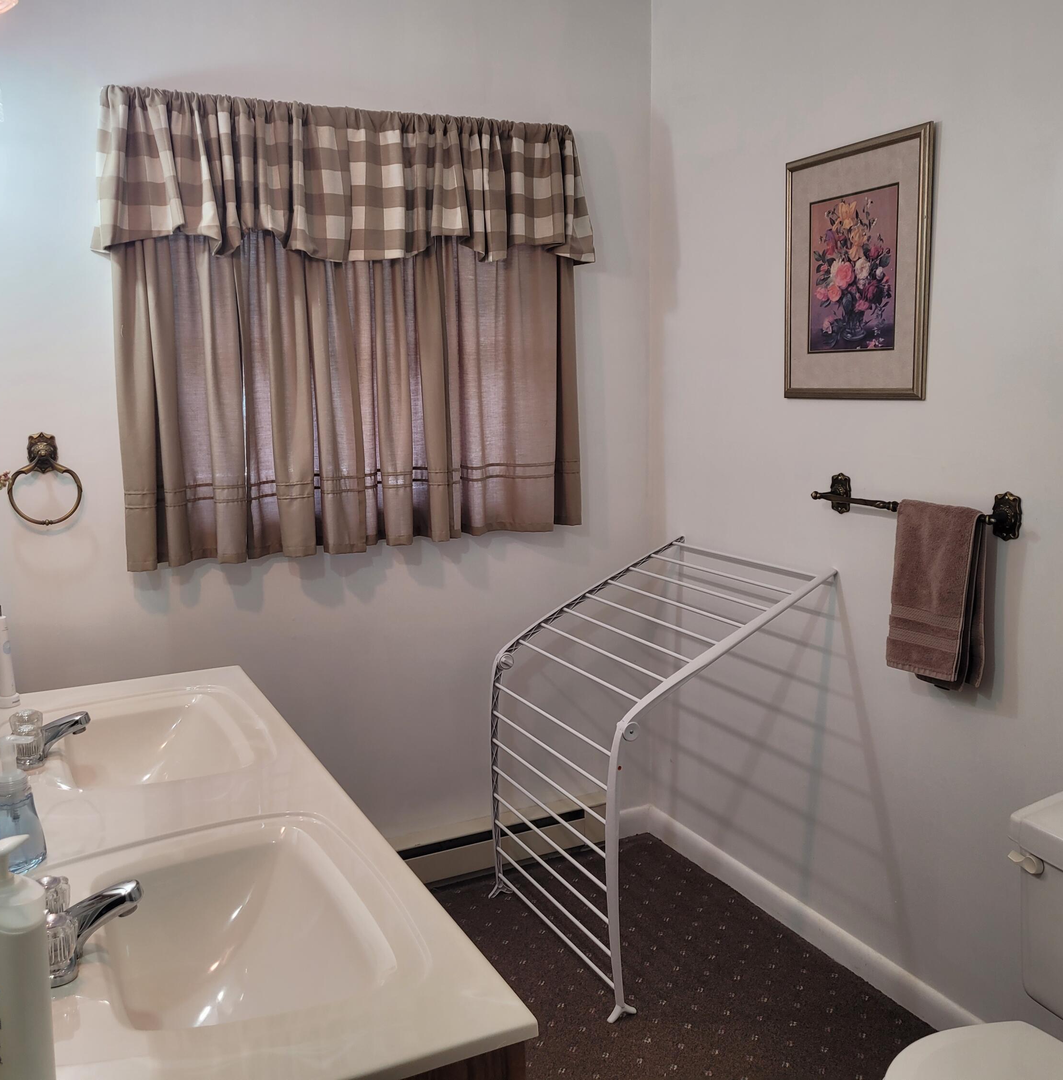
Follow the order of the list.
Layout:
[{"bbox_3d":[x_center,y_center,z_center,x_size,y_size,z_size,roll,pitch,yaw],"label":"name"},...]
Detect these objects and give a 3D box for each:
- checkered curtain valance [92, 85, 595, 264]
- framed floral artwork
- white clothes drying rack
[{"bbox_3d":[-0.415,-0.875,2.676,1.277,0.373,0.105,-5,10,-25],"label":"checkered curtain valance"},{"bbox_3d":[0.696,-0.577,2.347,0.024,0.540,0.430,-5,10,-25],"label":"framed floral artwork"},{"bbox_3d":[0.290,0.527,2.730,0.620,0.957,0.700,-5,10,-25],"label":"white clothes drying rack"}]

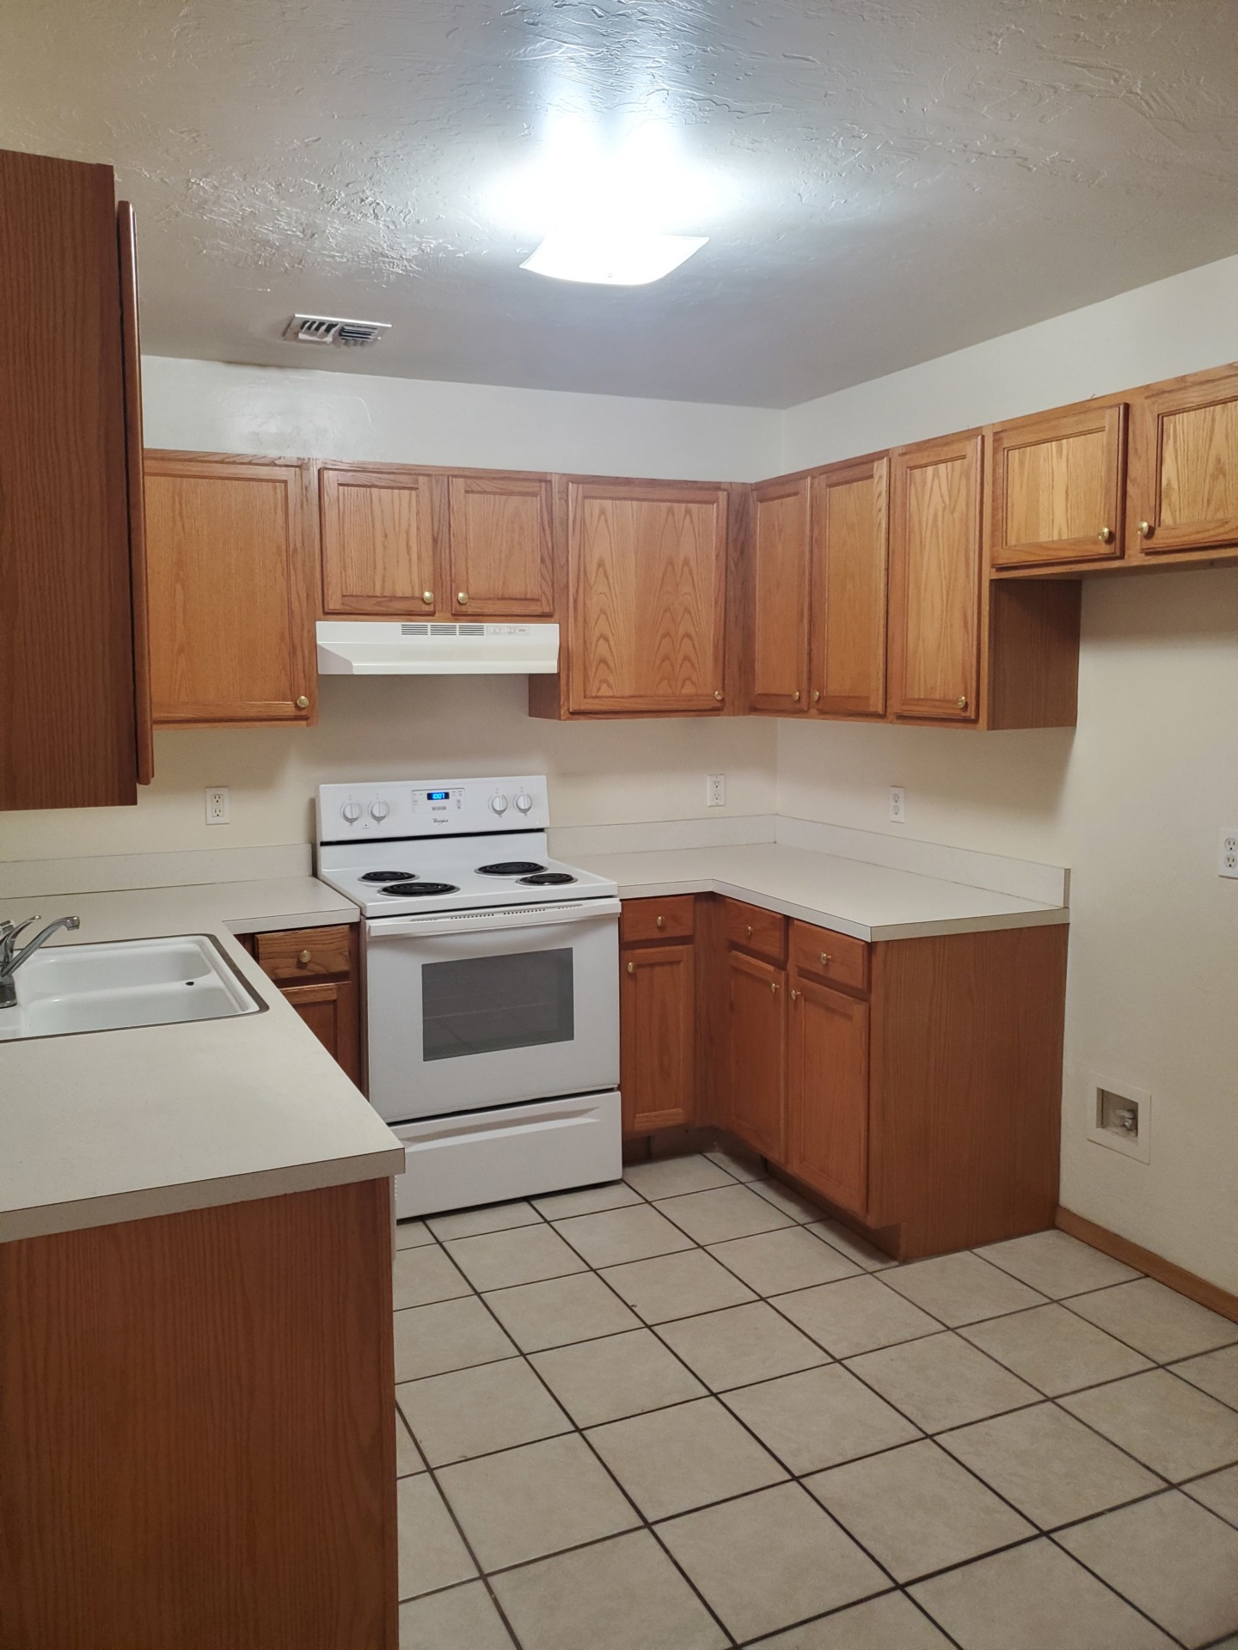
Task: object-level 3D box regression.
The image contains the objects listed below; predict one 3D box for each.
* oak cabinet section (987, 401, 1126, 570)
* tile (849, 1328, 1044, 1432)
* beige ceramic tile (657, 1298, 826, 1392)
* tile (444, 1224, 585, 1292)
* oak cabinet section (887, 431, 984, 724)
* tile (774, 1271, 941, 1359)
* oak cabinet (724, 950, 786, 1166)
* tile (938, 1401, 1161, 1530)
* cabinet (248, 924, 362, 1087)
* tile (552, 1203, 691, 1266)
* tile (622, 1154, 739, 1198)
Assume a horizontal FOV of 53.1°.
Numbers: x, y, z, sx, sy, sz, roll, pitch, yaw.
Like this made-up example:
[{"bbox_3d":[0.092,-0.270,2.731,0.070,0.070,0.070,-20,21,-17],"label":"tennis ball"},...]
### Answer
[{"bbox_3d":[1.145,-0.776,2.931,0.300,0.333,0.420,-3,7,-24],"label":"oak cabinet section"},{"bbox_3d":[0.698,1.205,2.680,0.304,0.012,0.304,-3,7,-25],"label":"tile"},{"bbox_3d":[0.283,1.192,2.845,0.304,0.010,0.304,-3,8,-25],"label":"beige ceramic tile"},{"bbox_3d":[-0.265,1.141,3.279,0.304,0.010,0.304,-3,8,-25],"label":"tile"},{"bbox_3d":[0.971,-0.643,3.328,0.300,0.709,0.342,-3,7,-24],"label":"oak cabinet section"},{"bbox_3d":[0.566,1.175,2.963,0.304,0.012,0.304,-3,7,-25],"label":"tile"},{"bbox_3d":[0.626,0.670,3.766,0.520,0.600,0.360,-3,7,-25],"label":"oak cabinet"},{"bbox_3d":[0.833,1.242,2.411,0.305,0.010,0.305,-3,7,-25],"label":"tile"},{"bbox_3d":[-1.001,0.669,3.615,0.372,0.863,0.630,-3,7,-25],"label":"cabinet"},{"bbox_3d":[0.016,1.129,3.398,0.304,0.012,0.304,-3,7,-25],"label":"tile"},{"bbox_3d":[0.171,1.085,3.807,0.304,0.012,0.304,-3,7,-25],"label":"tile"}]

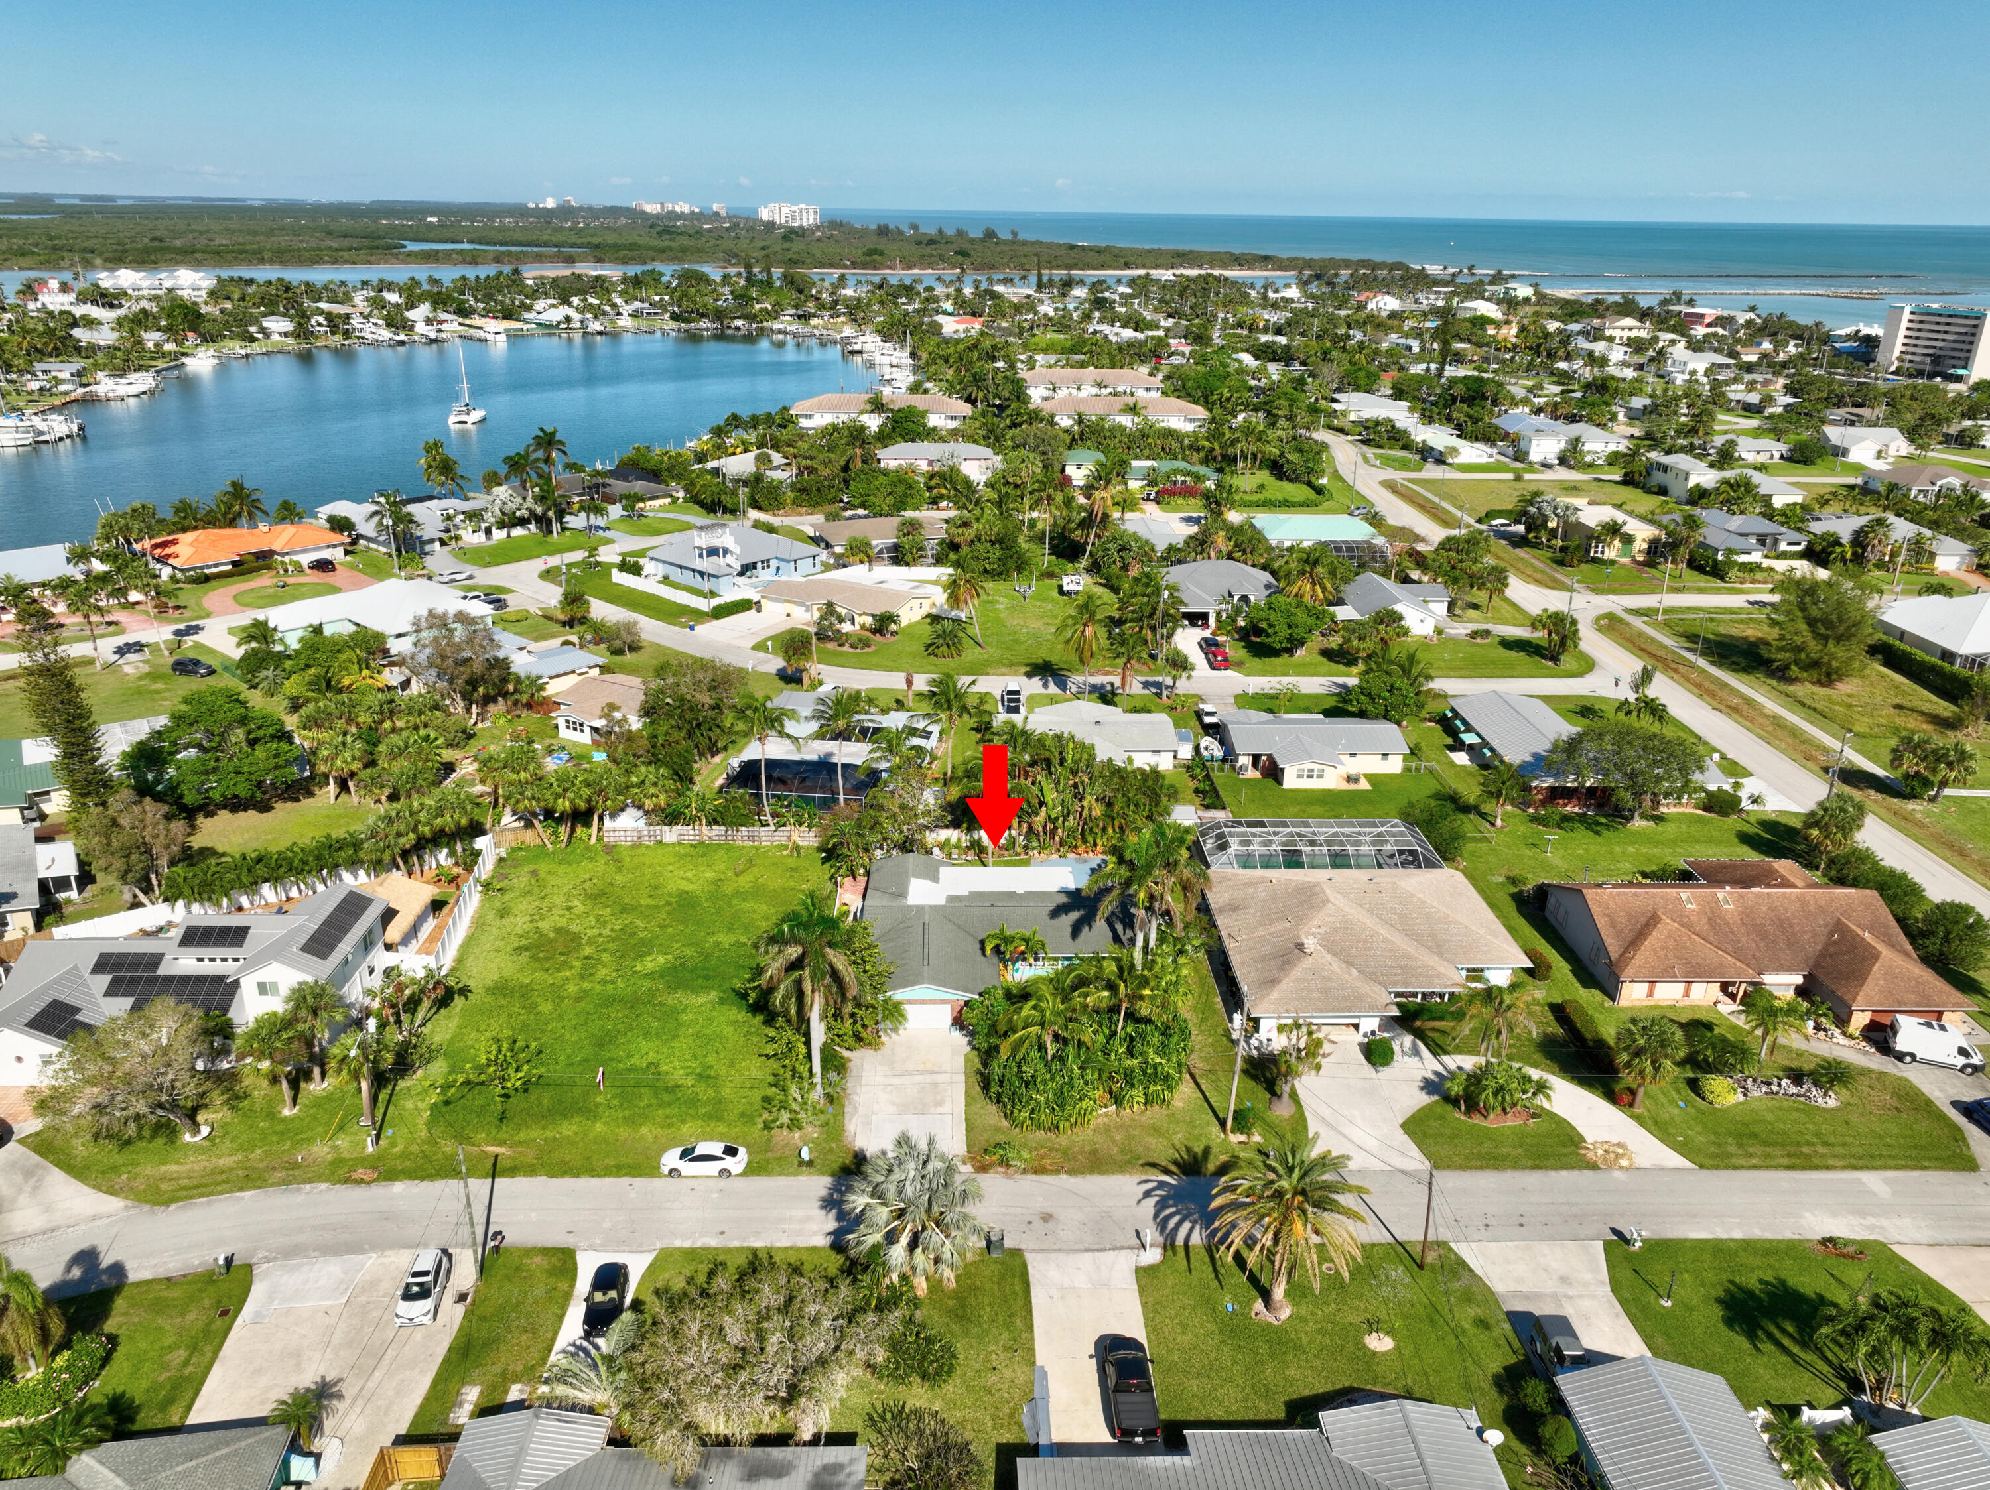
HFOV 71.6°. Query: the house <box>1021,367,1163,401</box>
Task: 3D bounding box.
[{"bbox_3d":[27.780,-103.390,396.950,40.500,8.400,20.500,-1,21,-4],"label":"house"}]

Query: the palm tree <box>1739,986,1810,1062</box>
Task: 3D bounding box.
[{"bbox_3d":[50.031,18.636,88.528,4.500,6.200,4.500,0,21,-2],"label":"palm tree"}]

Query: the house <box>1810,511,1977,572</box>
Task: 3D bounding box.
[{"bbox_3d":[147.062,-35.152,231.269,20.500,5.100,26.000,-1,21,-5],"label":"house"}]

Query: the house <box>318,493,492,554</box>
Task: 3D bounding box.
[{"bbox_3d":[-96.515,-38.121,230.101,31.000,4.900,25.200,16,26,33],"label":"house"}]

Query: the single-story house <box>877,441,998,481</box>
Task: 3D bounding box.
[{"bbox_3d":[-12.057,-60.951,290.866,24.300,5.100,11.000,0,21,-3],"label":"single-story house"}]

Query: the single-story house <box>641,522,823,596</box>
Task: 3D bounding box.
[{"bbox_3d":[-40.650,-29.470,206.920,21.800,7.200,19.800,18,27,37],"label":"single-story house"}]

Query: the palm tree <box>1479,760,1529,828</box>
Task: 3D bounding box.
[{"bbox_3d":[45.940,4.470,124.740,4.900,6.100,4.900,1,21,0],"label":"palm tree"}]

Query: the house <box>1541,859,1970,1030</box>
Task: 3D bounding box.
[{"bbox_3d":[54.965,13.330,103.197,22.900,5.500,22.500,1,21,-1],"label":"house"}]

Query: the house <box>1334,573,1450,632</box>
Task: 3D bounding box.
[{"bbox_3d":[55.383,-19.386,188.005,14.600,4.700,15.700,1,21,-1],"label":"house"}]

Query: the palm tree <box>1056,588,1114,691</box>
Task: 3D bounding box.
[{"bbox_3d":[10.353,-10.605,152.768,6.200,12.800,6.200,1,21,0],"label":"palm tree"}]

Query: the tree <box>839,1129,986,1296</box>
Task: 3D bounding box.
[{"bbox_3d":[-3.995,24.085,69.131,7.200,8.700,7.200,1,21,0],"label":"tree"}]

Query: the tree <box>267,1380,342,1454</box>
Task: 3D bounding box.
[{"bbox_3d":[-30.579,29.768,60.764,2.700,3.500,2.700,1,21,0],"label":"tree"}]

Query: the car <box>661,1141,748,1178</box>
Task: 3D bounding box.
[{"bbox_3d":[-16.616,23.674,79.497,4.870,1.480,1.870,0,21,-2],"label":"car"}]

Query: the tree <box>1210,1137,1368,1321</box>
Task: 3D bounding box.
[{"bbox_3d":[14.260,24.220,68.650,7.700,9.300,7.500,1,21,0],"label":"tree"}]

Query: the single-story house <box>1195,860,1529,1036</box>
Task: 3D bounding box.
[{"bbox_3d":[27.300,14.000,101.190,21.300,5.000,22.000,0,21,-1],"label":"single-story house"}]

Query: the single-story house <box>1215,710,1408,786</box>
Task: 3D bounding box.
[{"bbox_3d":[32.102,0.097,138.684,17.600,3.700,14.600,1,21,-1],"label":"single-story house"}]

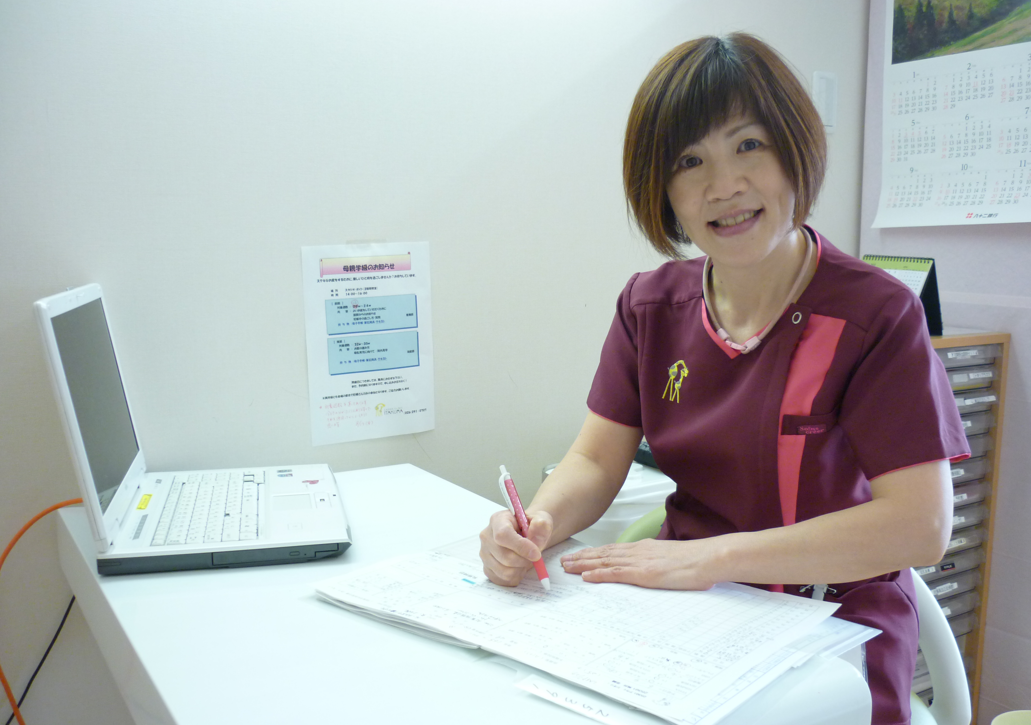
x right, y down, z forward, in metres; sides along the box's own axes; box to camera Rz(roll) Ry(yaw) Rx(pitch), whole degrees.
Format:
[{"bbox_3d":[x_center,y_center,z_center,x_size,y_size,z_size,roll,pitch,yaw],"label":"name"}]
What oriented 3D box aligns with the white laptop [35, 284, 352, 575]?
[{"bbox_3d":[-0.373,0.057,1.196,0.311,0.288,0.350,-1,8,-15],"label":"white laptop"}]

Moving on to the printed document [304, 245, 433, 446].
[{"bbox_3d":[-0.220,-0.031,1.509,0.210,0.297,0.004,-6,10,-32],"label":"printed document"}]

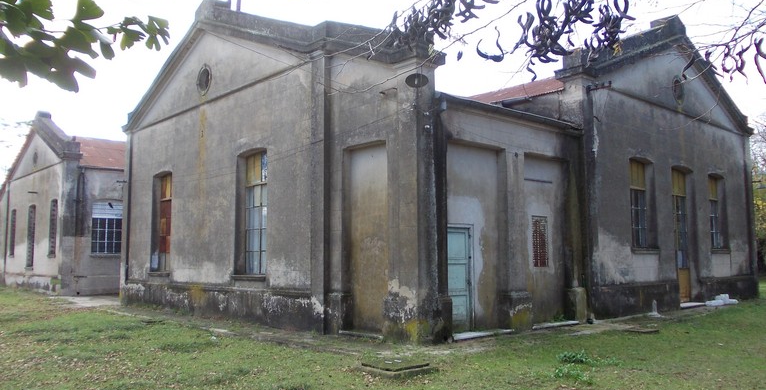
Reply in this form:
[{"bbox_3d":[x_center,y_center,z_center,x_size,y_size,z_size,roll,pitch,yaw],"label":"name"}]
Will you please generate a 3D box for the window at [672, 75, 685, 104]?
[{"bbox_3d":[9.388,-3.330,19.726,0.940,0.950,0.150,5,-8,-42],"label":"window"}]

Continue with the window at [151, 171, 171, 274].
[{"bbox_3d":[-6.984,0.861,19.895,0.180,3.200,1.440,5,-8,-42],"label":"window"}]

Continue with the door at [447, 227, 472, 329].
[{"bbox_3d":[1.530,1.662,12.422,0.880,2.113,0.100,5,-8,-42],"label":"door"}]

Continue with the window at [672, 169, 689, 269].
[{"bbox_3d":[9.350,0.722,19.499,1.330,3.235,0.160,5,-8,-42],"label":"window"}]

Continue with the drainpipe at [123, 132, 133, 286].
[{"bbox_3d":[-9.050,0.487,21.960,0.140,5.400,0.150,5,-8,-42],"label":"drainpipe"}]

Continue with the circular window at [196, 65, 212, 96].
[{"bbox_3d":[-5.192,-3.351,18.136,0.150,0.940,0.950,5,-8,-42],"label":"circular window"}]

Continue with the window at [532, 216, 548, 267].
[{"bbox_3d":[3.676,1.085,14.426,0.621,1.217,0.110,5,-8,-42],"label":"window"}]

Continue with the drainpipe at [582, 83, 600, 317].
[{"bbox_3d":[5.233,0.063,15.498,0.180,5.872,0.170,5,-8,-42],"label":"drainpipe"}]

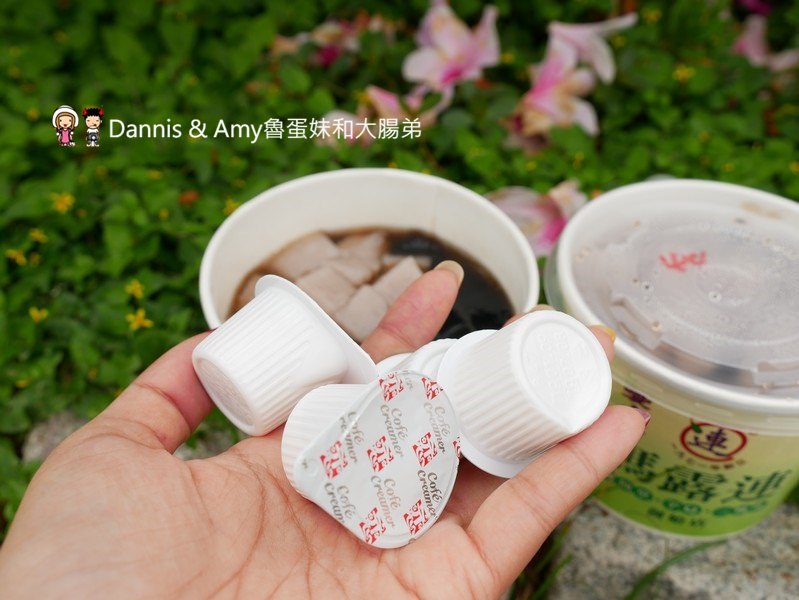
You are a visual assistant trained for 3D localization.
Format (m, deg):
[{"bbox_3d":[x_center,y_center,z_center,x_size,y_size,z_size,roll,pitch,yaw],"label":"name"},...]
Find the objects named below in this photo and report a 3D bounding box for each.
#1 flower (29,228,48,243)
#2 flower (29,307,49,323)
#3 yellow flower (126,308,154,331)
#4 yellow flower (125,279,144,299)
[{"bbox_3d":[-0.209,-0.037,0.455,0.011,0.005,0.009,1,44,0],"label":"flower"},{"bbox_3d":[-0.186,0.007,0.405,0.011,0.005,0.009,1,44,0],"label":"flower"},{"bbox_3d":[-0.134,0.010,0.405,0.014,0.005,0.012,1,44,0],"label":"yellow flower"},{"bbox_3d":[-0.142,-0.006,0.420,0.011,0.005,0.010,1,44,0],"label":"yellow flower"}]

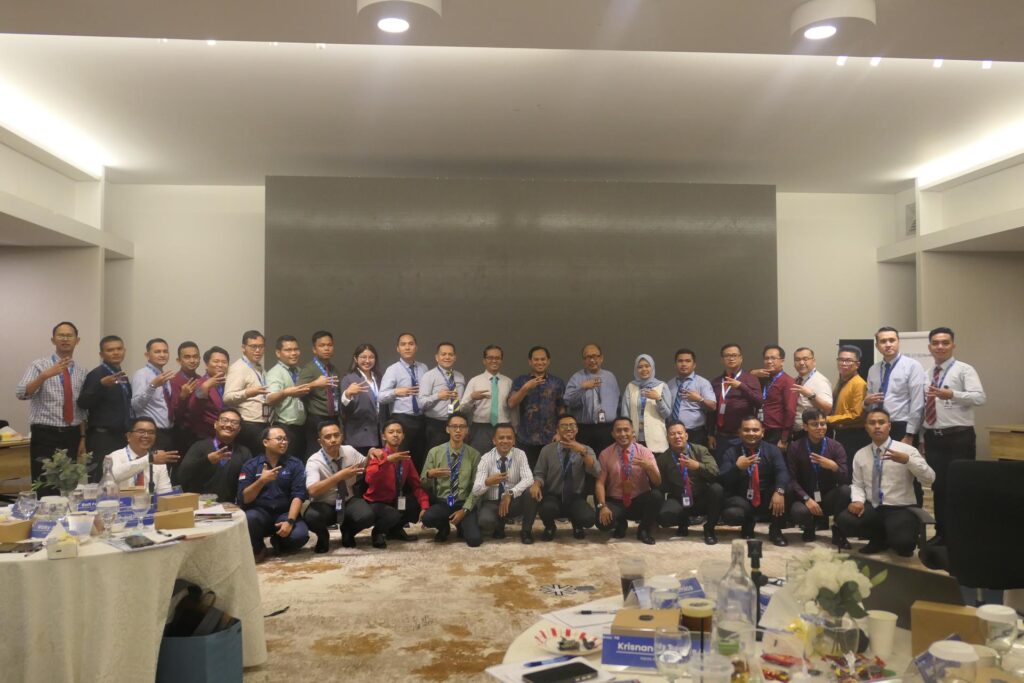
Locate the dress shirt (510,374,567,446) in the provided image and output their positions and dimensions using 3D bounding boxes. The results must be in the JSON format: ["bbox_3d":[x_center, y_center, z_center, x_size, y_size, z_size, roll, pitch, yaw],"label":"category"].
[{"bbox_3d":[0.249,0.648,7.480,0.530,0.690,0.320,0,-2,-8],"label":"dress shirt"}]

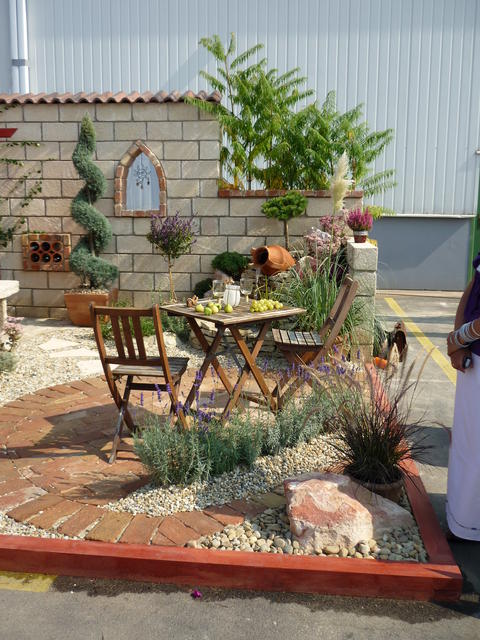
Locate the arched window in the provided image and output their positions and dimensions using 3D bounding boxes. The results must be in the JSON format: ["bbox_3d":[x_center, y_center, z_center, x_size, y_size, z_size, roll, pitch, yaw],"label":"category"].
[{"bbox_3d":[-1.101,-1.565,6.750,0.580,0.820,0.170,1,10,5],"label":"arched window"}]

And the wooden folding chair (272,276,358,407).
[{"bbox_3d":[0.552,0.144,4.558,0.590,0.900,0.405,2,10,11],"label":"wooden folding chair"}]

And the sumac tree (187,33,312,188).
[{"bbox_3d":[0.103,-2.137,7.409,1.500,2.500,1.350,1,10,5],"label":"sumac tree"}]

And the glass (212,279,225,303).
[{"bbox_3d":[-0.159,-0.210,4.502,0.086,0.178,0.086,0,10,0],"label":"glass"}]

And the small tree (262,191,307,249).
[{"bbox_3d":[0.447,-1.025,6.267,0.470,0.598,0.450,1,10,4],"label":"small tree"}]

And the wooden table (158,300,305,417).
[{"bbox_3d":[-0.053,0.263,4.395,0.760,0.715,0.760,-8,13,-38],"label":"wooden table"}]

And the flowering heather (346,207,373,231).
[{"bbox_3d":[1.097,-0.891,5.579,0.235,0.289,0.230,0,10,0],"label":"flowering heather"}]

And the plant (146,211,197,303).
[{"bbox_3d":[-0.713,-0.650,6.350,0.480,0.900,0.460,1,10,5],"label":"plant"}]

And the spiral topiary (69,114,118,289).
[{"bbox_3d":[-1.580,-1.273,6.580,0.500,1.850,0.480,1,10,5],"label":"spiral topiary"}]

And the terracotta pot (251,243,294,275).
[{"bbox_3d":[0.316,-0.579,5.939,0.380,0.270,0.270,15,-2,-40],"label":"terracotta pot"}]

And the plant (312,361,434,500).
[{"bbox_3d":[0.661,0.557,3.042,0.540,0.690,0.520,0,10,0],"label":"plant"}]

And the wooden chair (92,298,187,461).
[{"bbox_3d":[-0.525,0.318,3.529,0.405,0.900,0.590,2,10,11],"label":"wooden chair"}]

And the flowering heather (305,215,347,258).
[{"bbox_3d":[0.806,-0.787,5.750,0.400,0.410,0.380,1,10,5],"label":"flowering heather"}]

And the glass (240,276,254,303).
[{"bbox_3d":[0.051,-0.207,4.150,0.085,0.178,0.085,1,10,5],"label":"glass"}]

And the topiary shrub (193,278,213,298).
[{"bbox_3d":[-0.379,-0.322,6.341,0.240,0.220,0.240,0,10,0],"label":"topiary shrub"}]

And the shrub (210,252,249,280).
[{"bbox_3d":[-0.106,-0.539,6.150,0.390,0.330,0.380,1,10,5],"label":"shrub"}]

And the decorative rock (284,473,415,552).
[{"bbox_3d":[0.454,0.799,2.600,0.530,0.220,0.370,1,10,6],"label":"decorative rock"}]

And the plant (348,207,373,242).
[{"bbox_3d":[1.058,-0.845,5.400,0.230,0.325,0.230,1,10,5],"label":"plant"}]

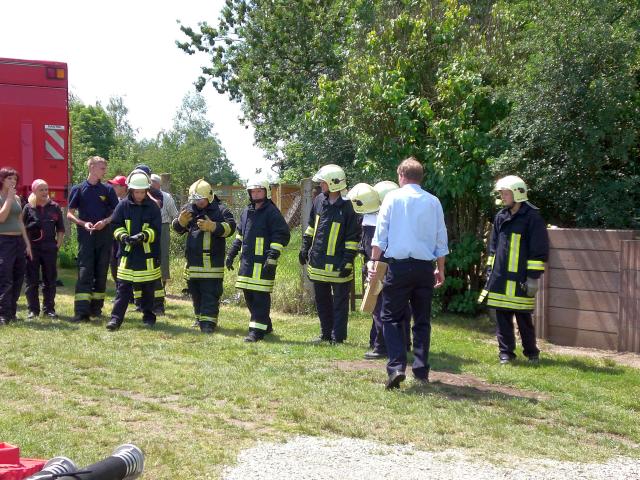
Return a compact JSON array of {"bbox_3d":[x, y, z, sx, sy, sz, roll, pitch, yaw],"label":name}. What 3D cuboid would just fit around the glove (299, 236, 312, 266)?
[{"bbox_3d":[-0.141,0.111,11.750,0.130,0.290,0.130,2,4,37],"label":"glove"}]

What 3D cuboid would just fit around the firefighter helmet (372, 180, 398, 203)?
[{"bbox_3d":[0.632,-0.420,10.750,0.290,0.250,0.230,2,4,25],"label":"firefighter helmet"}]

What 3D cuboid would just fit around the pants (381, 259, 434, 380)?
[{"bbox_3d":[0.702,0.626,9.350,0.430,0.980,0.360,0,3,0],"label":"pants"}]

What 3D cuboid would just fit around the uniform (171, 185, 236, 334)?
[{"bbox_3d":[-1.290,0.183,12.900,0.600,1.680,0.480,2,4,30],"label":"uniform"}]

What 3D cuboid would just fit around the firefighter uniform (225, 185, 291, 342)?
[{"bbox_3d":[-0.649,0.222,12.300,0.580,1.680,0.450,2,4,32],"label":"firefighter uniform"}]

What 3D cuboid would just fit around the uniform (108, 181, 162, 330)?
[{"bbox_3d":[-1.956,0.159,12.350,0.550,1.540,0.450,0,4,0],"label":"uniform"}]

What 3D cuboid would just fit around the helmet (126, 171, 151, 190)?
[{"bbox_3d":[-2.026,-0.664,13.000,0.260,0.235,0.300,0,15,-4],"label":"helmet"}]

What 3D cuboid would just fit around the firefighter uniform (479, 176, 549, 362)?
[{"bbox_3d":[1.753,0.263,10.550,0.540,1.620,0.400,4,5,44],"label":"firefighter uniform"}]

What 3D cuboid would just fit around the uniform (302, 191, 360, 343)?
[{"bbox_3d":[0.111,0.274,11.800,0.540,1.550,0.380,2,4,37],"label":"uniform"}]

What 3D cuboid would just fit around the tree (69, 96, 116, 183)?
[{"bbox_3d":[-5.962,-1.996,30.000,2.000,3.500,2.000,0,4,0],"label":"tree"}]

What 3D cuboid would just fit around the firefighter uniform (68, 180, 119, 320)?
[{"bbox_3d":[-2.479,0.120,12.750,0.540,1.520,0.380,-1,4,-9],"label":"firefighter uniform"}]

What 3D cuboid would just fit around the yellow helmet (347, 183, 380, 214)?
[{"bbox_3d":[0.387,-0.369,10.350,0.290,0.260,0.230,2,4,28],"label":"yellow helmet"}]

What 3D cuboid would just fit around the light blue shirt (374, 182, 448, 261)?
[{"bbox_3d":[0.719,-0.147,9.250,0.600,0.620,0.320,0,4,-7],"label":"light blue shirt"}]

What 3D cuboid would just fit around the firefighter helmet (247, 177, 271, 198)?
[{"bbox_3d":[-0.647,-0.547,12.250,0.255,0.245,0.300,1,3,22],"label":"firefighter helmet"}]

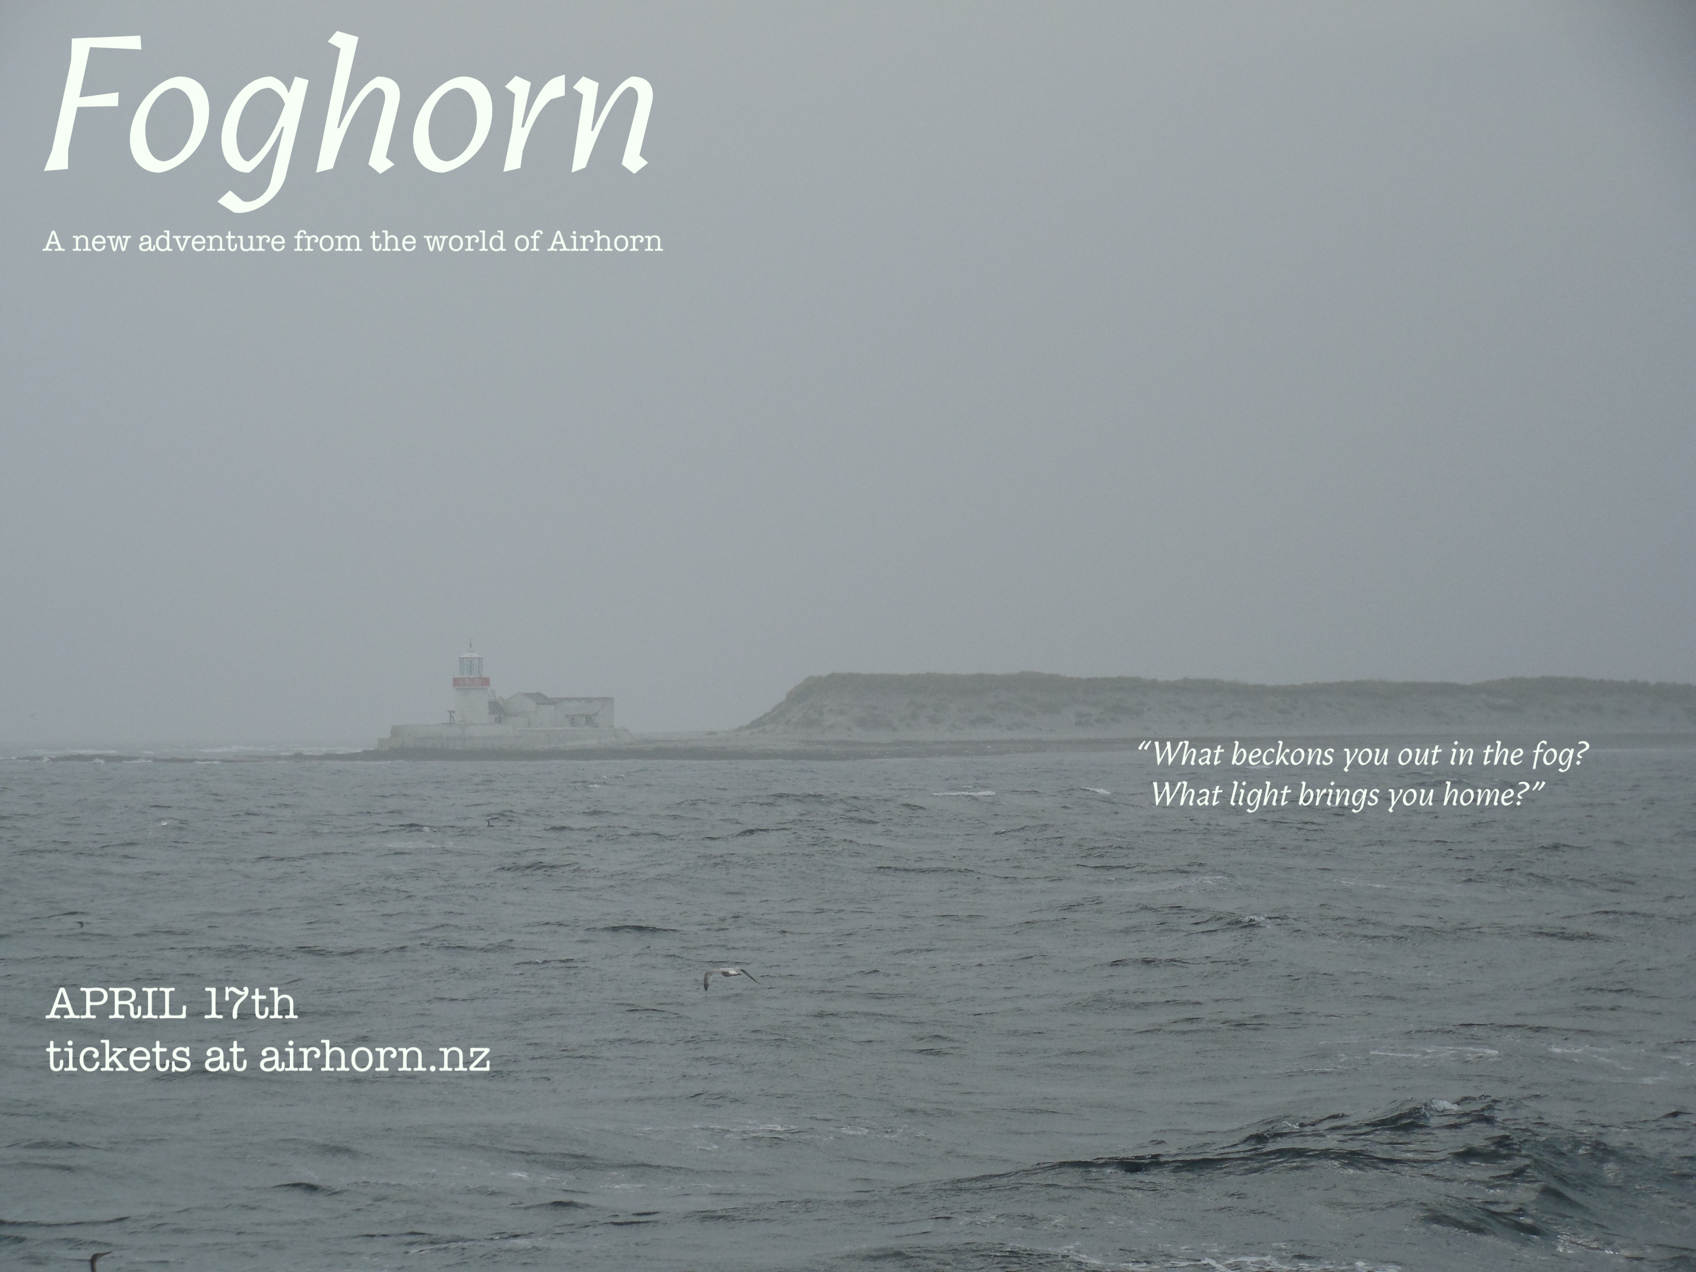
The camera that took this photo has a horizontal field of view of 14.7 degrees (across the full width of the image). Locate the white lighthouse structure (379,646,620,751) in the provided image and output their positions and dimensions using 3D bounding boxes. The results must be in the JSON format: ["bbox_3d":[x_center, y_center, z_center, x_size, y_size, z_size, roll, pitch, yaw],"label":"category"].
[{"bbox_3d":[-50.300,9.200,950.000,34.500,15.100,21.000,0,-1,0],"label":"white lighthouse structure"}]

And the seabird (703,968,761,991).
[{"bbox_3d":[-1.700,4.960,95.000,1.020,0.330,0.460,1,-1,-40],"label":"seabird"}]

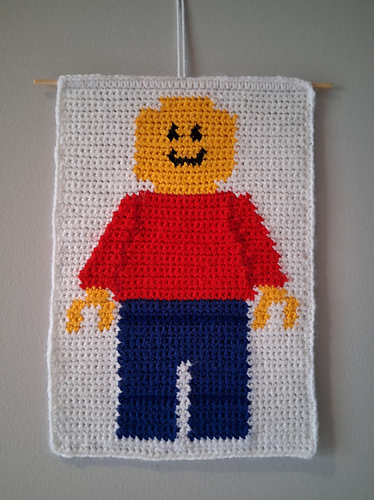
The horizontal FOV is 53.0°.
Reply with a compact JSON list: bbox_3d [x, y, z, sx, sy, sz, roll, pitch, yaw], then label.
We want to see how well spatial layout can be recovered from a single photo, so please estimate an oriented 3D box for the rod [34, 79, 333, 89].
[{"bbox_3d":[-0.003,-0.176,0.400,0.318,0.005,0.005,1,-2,0],"label":"rod"}]

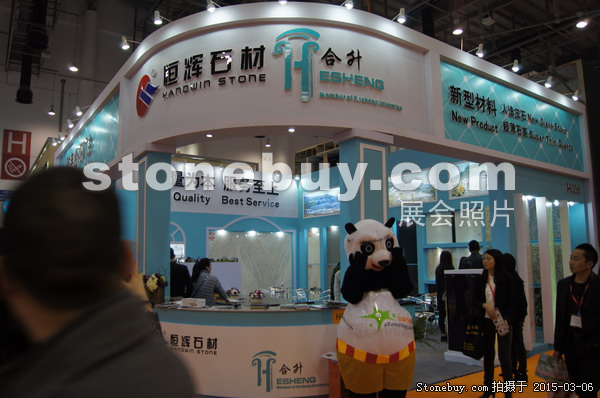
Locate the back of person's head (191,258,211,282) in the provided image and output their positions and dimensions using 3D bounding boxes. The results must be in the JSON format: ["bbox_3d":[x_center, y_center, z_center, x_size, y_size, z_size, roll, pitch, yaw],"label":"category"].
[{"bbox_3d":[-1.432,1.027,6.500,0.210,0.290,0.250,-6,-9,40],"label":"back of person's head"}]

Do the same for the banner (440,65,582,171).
[{"bbox_3d":[3.784,-1.238,7.585,4.500,1.120,0.080,5,-8,-36],"label":"banner"}]

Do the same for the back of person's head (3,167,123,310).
[{"bbox_3d":[-0.374,0.070,0.710,0.180,0.245,0.220,2,-7,-16],"label":"back of person's head"}]

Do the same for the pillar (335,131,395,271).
[{"bbox_3d":[0.779,0.723,5.327,0.600,3.000,0.380,5,-8,-36],"label":"pillar"}]

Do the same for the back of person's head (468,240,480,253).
[{"bbox_3d":[2.918,0.801,7.500,0.180,0.230,0.210,-4,-7,25],"label":"back of person's head"}]

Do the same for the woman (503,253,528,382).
[{"bbox_3d":[2.686,1.472,5.752,0.310,1.590,0.440,-7,-9,44],"label":"woman"}]

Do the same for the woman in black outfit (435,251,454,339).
[{"bbox_3d":[2.698,1.761,8.127,0.450,1.620,0.320,-4,-7,27],"label":"woman in black outfit"}]

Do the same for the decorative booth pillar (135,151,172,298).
[{"bbox_3d":[-2.010,0.856,6.035,0.360,2.920,0.500,5,-8,-36],"label":"decorative booth pillar"}]

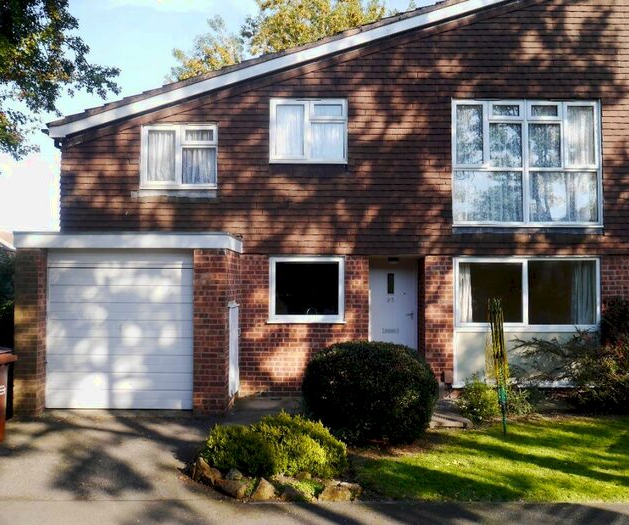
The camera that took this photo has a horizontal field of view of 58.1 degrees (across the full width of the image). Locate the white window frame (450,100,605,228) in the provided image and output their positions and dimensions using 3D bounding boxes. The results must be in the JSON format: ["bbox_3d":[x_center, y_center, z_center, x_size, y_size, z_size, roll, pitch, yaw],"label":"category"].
[{"bbox_3d":[3.418,-1.590,9.136,2.412,2.067,0.120,0,-2,0],"label":"white window frame"}]

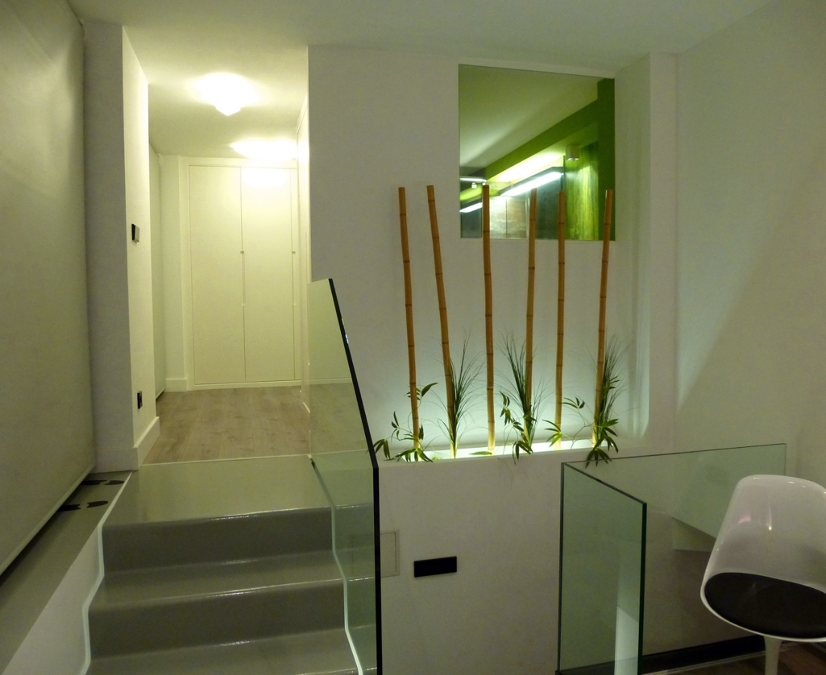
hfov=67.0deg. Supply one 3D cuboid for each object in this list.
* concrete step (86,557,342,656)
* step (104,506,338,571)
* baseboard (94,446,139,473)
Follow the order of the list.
[{"bbox_3d":[-0.702,0.975,2.320,0.859,0.180,0.288,-1,3,-15],"label":"concrete step"},{"bbox_3d":[-0.754,0.749,2.487,0.840,0.183,0.260,-1,3,-15],"label":"step"},{"bbox_3d":[-1.485,0.612,3.120,0.190,0.117,0.020,-1,3,-15],"label":"baseboard"}]

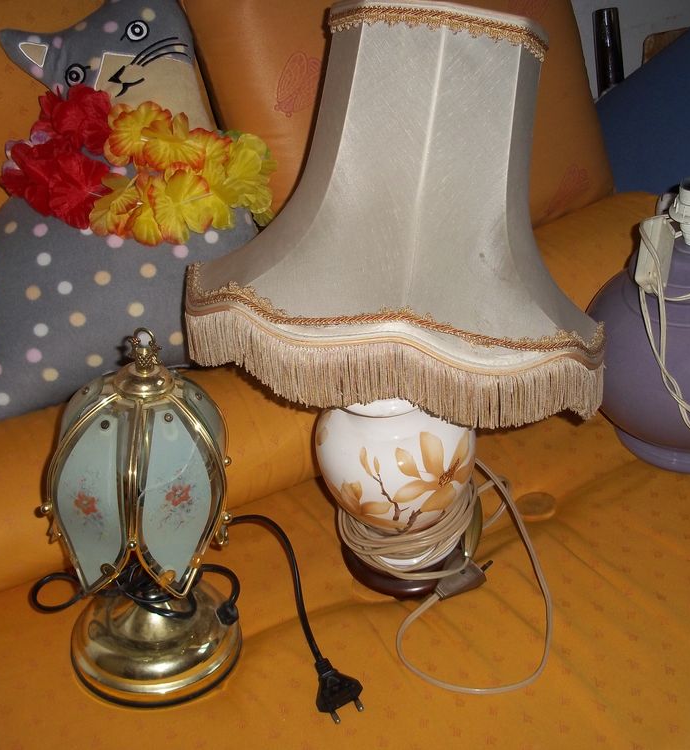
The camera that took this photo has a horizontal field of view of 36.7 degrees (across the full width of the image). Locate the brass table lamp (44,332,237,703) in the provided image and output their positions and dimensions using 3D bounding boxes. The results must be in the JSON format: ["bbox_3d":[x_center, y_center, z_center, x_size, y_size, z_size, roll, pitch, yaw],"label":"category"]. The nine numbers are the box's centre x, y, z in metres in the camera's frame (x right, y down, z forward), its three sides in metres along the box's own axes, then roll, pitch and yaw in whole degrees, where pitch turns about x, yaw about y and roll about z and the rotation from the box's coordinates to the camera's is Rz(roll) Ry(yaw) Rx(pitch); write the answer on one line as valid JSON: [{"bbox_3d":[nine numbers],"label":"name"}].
[{"bbox_3d":[-0.129,0.085,0.693,0.132,0.272,0.132,5,35,0],"label":"brass table lamp"}]

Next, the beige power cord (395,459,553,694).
[{"bbox_3d":[0.107,0.143,0.784,0.108,0.046,0.209,7,37,14],"label":"beige power cord"}]

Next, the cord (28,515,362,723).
[{"bbox_3d":[-0.109,0.152,0.759,0.235,0.080,0.209,-4,36,0],"label":"cord"}]

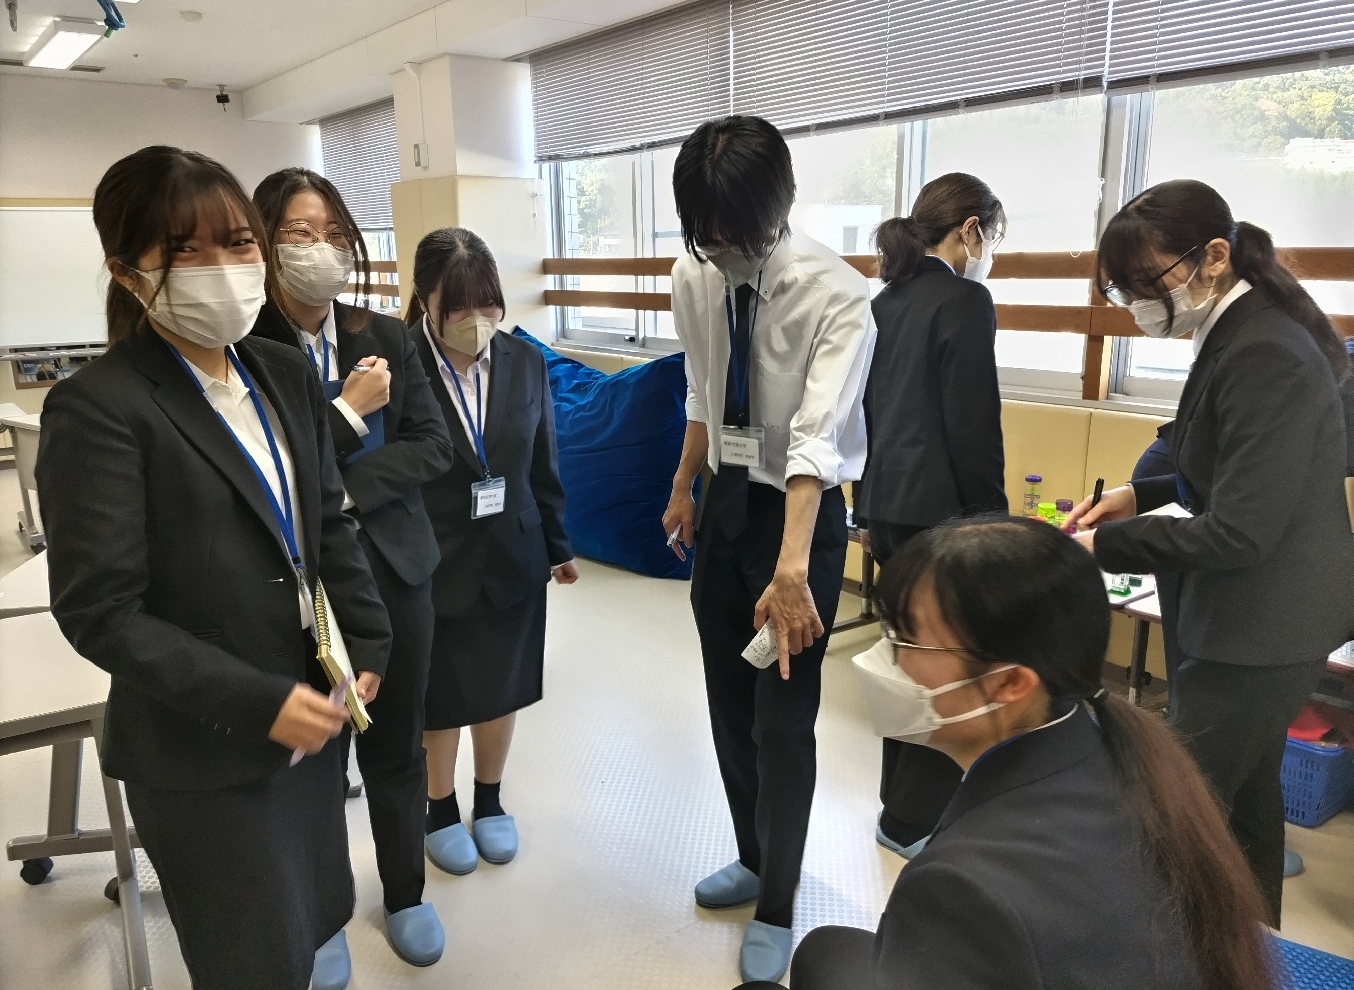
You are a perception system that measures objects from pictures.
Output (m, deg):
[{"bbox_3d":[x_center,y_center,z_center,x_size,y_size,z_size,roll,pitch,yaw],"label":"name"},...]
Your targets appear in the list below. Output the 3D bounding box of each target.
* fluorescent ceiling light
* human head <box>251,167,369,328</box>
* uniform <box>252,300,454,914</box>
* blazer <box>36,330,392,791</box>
[{"bbox_3d":[-3.678,-2.686,6.079,0.246,0.080,1.278,-11,17,-37],"label":"fluorescent ceiling light"},{"bbox_3d":[-0.655,-0.443,1.823,0.200,0.290,0.210,-7,15,-25],"label":"human head"},{"bbox_3d":[-0.631,0.259,2.008,0.430,1.230,0.280,-7,14,-23],"label":"uniform"},{"bbox_3d":[-0.599,0.076,1.320,0.290,0.610,0.420,11,18,42],"label":"blazer"}]

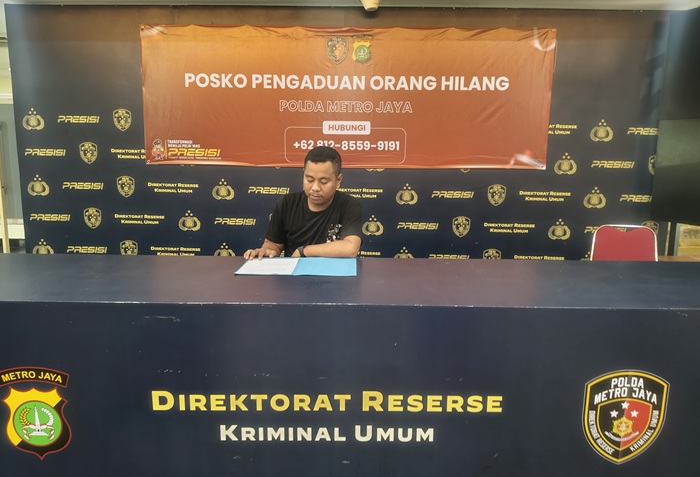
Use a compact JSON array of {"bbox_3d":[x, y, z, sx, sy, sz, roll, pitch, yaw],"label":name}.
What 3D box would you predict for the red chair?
[{"bbox_3d":[1.719,0.349,3.241,0.450,0.810,0.490,2,9,8],"label":"red chair"}]

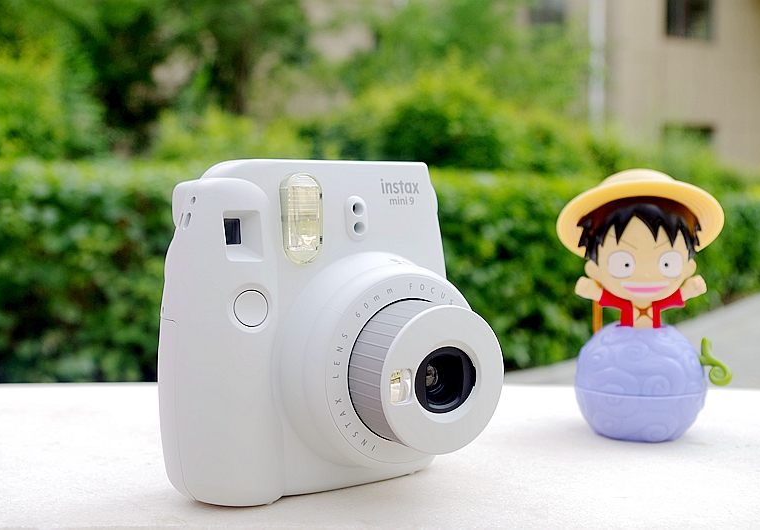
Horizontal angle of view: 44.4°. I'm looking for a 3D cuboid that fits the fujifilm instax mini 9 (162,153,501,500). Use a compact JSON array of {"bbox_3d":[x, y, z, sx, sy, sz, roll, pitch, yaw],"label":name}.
[{"bbox_3d":[-0.011,0.022,0.326,0.116,0.118,0.083,-3,5,-31],"label":"fujifilm instax mini 9"}]

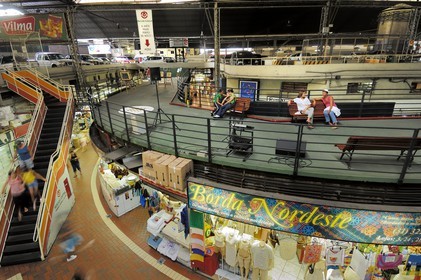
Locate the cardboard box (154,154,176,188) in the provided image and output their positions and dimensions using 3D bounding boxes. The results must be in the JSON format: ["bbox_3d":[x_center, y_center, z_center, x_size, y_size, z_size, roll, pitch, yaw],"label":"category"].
[{"bbox_3d":[-1.156,0.785,5.529,0.350,0.605,0.516,6,22,18],"label":"cardboard box"}]

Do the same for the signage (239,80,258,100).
[{"bbox_3d":[2.109,-2.634,11.524,0.980,1.159,0.080,7,22,21],"label":"signage"}]

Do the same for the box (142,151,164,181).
[{"bbox_3d":[-1.573,0.664,5.877,0.516,0.605,0.350,8,22,23],"label":"box"}]

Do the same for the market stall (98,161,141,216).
[{"bbox_3d":[-3.882,1.869,8.940,1.020,1.200,2.500,-17,25,-35],"label":"market stall"}]

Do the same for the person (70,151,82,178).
[{"bbox_3d":[-6.636,1.076,10.564,0.500,1.660,0.400,-5,21,-11],"label":"person"}]

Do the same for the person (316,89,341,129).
[{"bbox_3d":[4.284,-1.141,7.741,0.640,1.250,0.740,3,21,11],"label":"person"}]

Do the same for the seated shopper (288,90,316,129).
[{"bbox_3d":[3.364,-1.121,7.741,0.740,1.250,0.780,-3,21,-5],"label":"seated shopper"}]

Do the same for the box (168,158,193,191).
[{"bbox_3d":[-0.752,0.849,5.336,0.350,0.605,0.516,8,22,22],"label":"box"}]

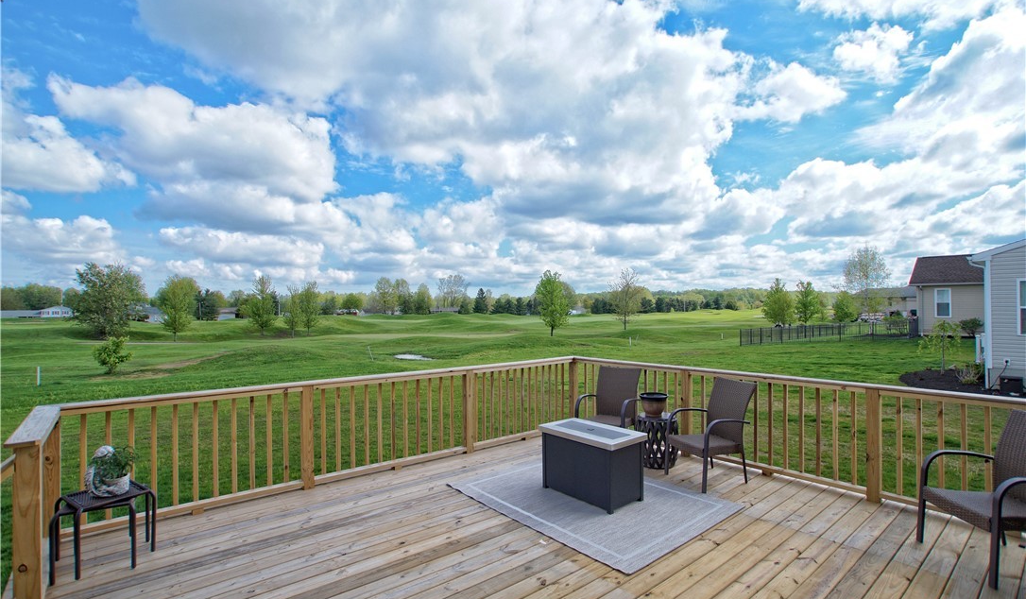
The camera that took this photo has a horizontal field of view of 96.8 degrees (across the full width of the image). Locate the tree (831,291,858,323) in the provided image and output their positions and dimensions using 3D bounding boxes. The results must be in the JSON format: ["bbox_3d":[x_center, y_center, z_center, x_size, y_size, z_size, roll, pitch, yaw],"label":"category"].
[{"bbox_3d":[49.640,1.160,68.000,3.730,4.720,3.730,0,0,0],"label":"tree"}]

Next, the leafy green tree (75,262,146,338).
[{"bbox_3d":[-35.462,0.124,40.000,5.000,6.800,5.000,0,-1,0],"label":"leafy green tree"}]

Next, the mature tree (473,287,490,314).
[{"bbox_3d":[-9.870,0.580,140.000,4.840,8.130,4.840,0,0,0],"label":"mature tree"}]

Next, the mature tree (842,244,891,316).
[{"bbox_3d":[28.740,-0.810,37.000,3.910,7.370,3.910,0,0,0],"label":"mature tree"}]

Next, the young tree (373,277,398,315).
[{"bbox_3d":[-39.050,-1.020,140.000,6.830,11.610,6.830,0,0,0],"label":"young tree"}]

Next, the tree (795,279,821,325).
[{"bbox_3d":[42.773,0.445,66.000,3.300,6.230,3.300,0,-1,0],"label":"tree"}]

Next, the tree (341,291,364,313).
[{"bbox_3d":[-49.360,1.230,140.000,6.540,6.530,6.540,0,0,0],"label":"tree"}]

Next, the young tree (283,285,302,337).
[{"bbox_3d":[-20.251,1.176,42.000,1.600,4.700,1.600,0,-1,0],"label":"young tree"}]

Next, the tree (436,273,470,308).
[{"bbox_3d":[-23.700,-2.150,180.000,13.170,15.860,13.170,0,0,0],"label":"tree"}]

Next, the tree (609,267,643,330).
[{"bbox_3d":[12.690,-0.050,51.000,3.840,6.980,3.840,0,0,0],"label":"tree"}]

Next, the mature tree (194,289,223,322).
[{"bbox_3d":[-73.341,1.312,110.000,5.000,7.870,5.000,0,-1,0],"label":"mature tree"}]

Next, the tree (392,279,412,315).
[{"bbox_3d":[-35.333,-1.052,145.000,6.300,11.430,6.300,0,-1,0],"label":"tree"}]

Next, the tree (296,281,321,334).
[{"bbox_3d":[-19.710,0.910,44.000,2.410,5.200,2.410,0,0,0],"label":"tree"}]

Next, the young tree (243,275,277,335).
[{"bbox_3d":[-25.057,0.583,45.000,2.800,5.930,2.800,0,-1,0],"label":"young tree"}]

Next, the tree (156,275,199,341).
[{"bbox_3d":[-28.833,0.768,39.000,2.900,5.660,2.900,0,-1,0],"label":"tree"}]

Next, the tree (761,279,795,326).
[{"bbox_3d":[33.280,0.440,57.000,4.170,6.210,4.170,0,0,0],"label":"tree"}]

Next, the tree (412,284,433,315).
[{"bbox_3d":[-27.727,-0.145,140.000,6.200,9.290,6.200,0,-1,0],"label":"tree"}]

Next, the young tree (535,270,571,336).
[{"bbox_3d":[3.702,0.370,42.000,3.200,6.050,3.200,0,-1,0],"label":"young tree"}]

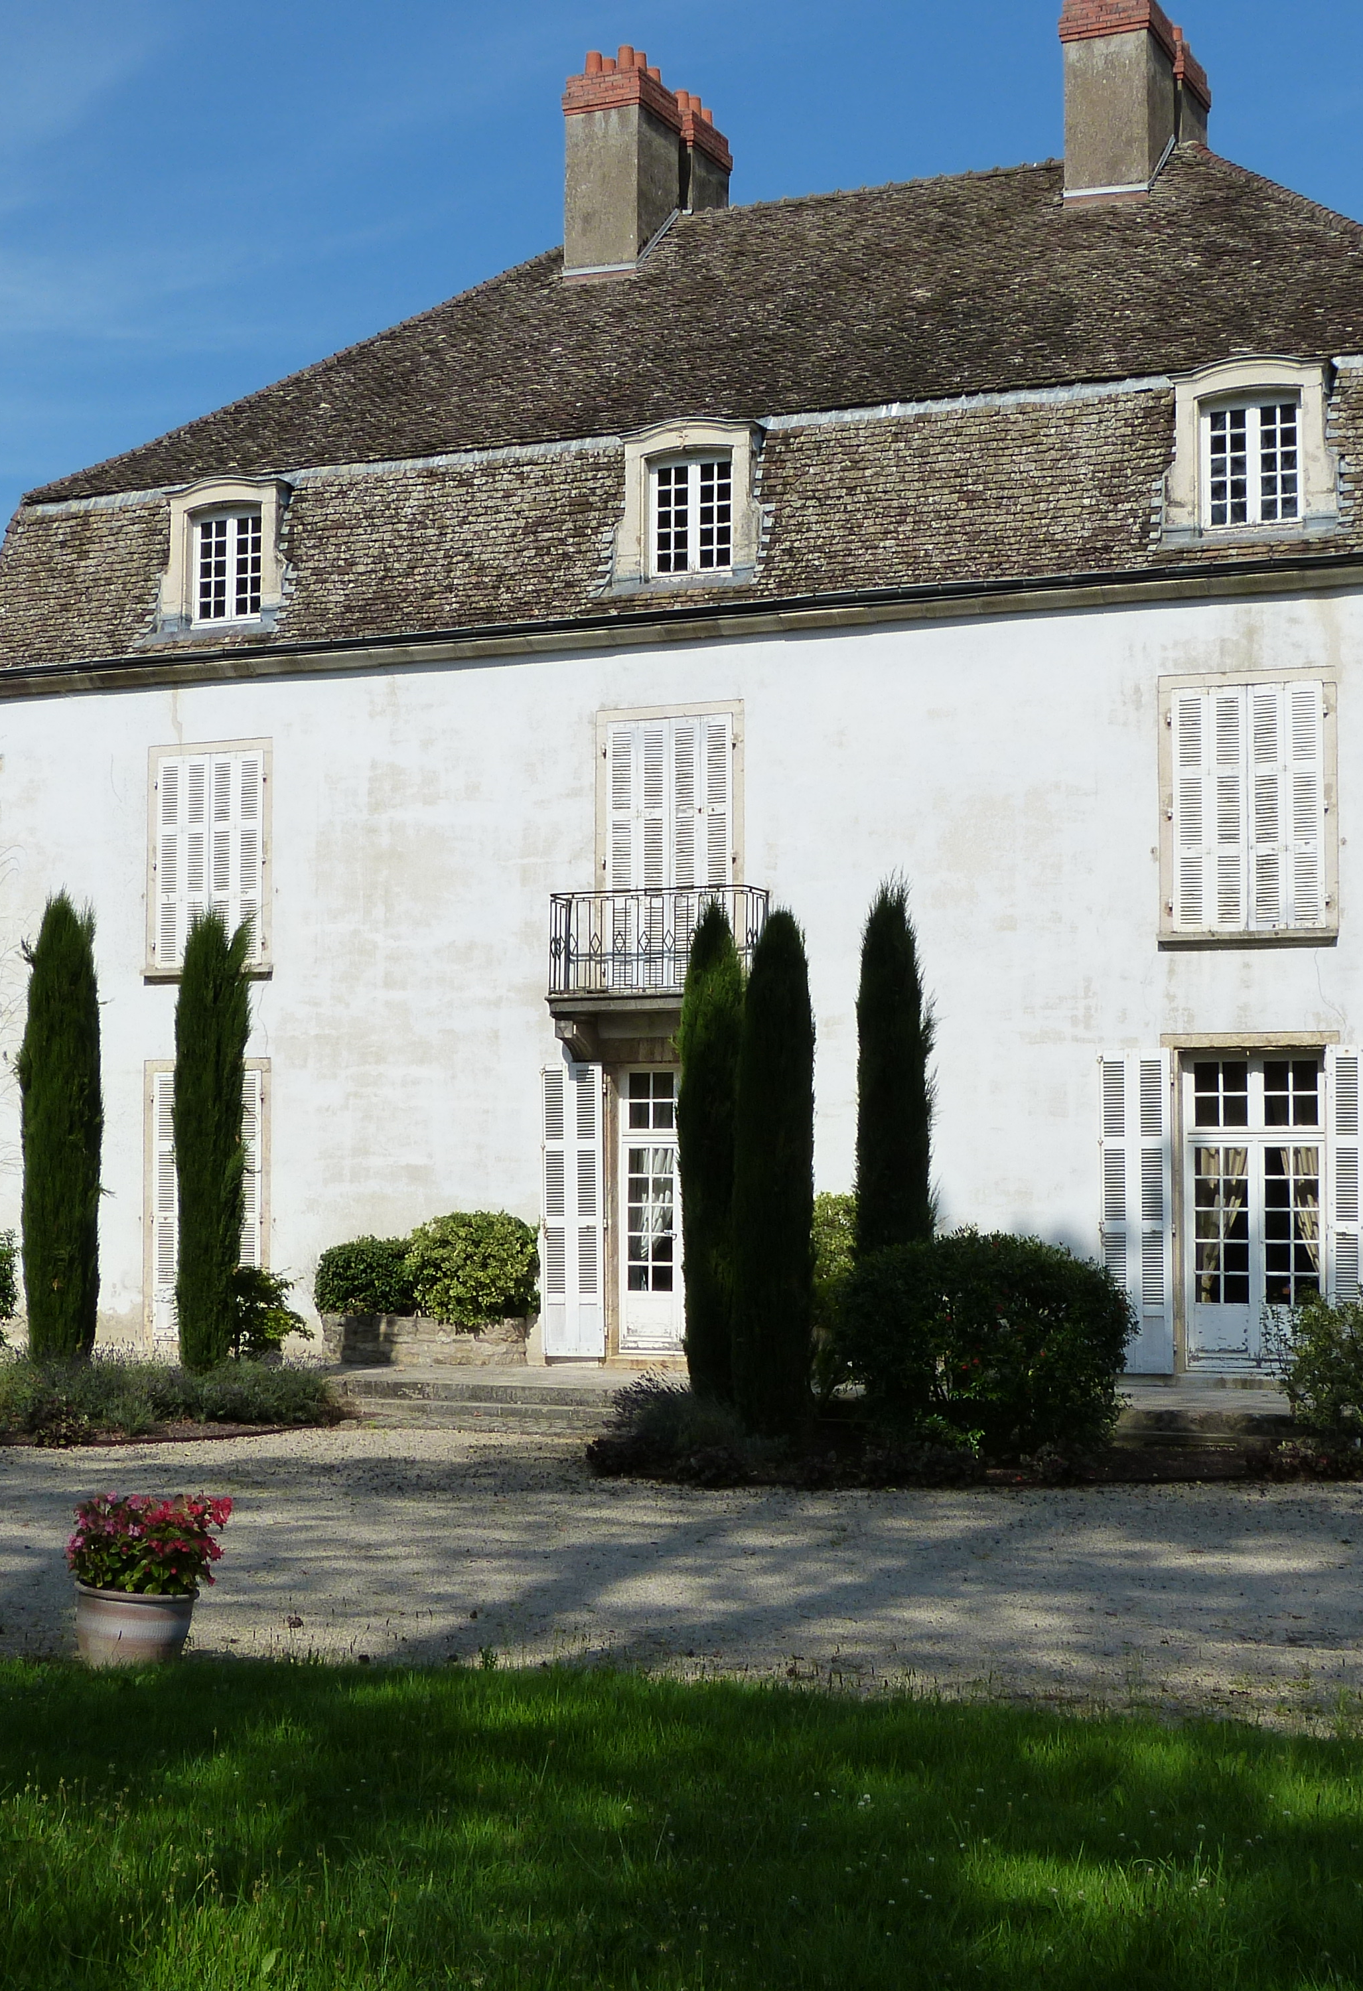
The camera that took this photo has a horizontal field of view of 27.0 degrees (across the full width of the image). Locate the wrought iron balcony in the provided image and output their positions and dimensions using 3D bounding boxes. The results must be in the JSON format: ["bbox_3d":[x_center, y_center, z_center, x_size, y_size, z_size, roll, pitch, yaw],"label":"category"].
[{"bbox_3d":[-0.223,-0.482,25.812,2.014,0.921,0.503,-2,-4,24],"label":"wrought iron balcony"}]

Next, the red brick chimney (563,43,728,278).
[{"bbox_3d":[-0.325,-9.402,33.340,0.978,2.763,2.913,-1,-4,24],"label":"red brick chimney"}]

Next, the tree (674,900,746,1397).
[{"bbox_3d":[0.261,1.387,23.009,0.593,4.246,0.593,0,-3,0],"label":"tree"}]

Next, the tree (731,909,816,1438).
[{"bbox_3d":[0.708,1.408,22.021,0.632,4.098,0.632,0,-3,0],"label":"tree"}]

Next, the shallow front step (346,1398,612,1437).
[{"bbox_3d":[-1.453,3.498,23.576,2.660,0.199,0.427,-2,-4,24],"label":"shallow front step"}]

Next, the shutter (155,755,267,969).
[{"bbox_3d":[-4.677,-1.340,28.098,1.226,2.099,0.062,-2,-4,24],"label":"shutter"}]

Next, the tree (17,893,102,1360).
[{"bbox_3d":[-5.481,1.283,25.080,0.715,4.344,0.679,-2,-4,24],"label":"tree"}]

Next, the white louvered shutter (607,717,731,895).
[{"bbox_3d":[-0.107,-1.310,26.066,1.264,2.479,0.050,-1,-4,24],"label":"white louvered shutter"}]

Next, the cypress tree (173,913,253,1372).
[{"bbox_3d":[-4.084,1.354,24.700,0.677,4.170,0.643,0,-4,0],"label":"cypress tree"}]

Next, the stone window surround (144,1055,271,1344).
[{"bbox_3d":[-4.677,2.062,27.844,1.472,2.850,0.162,-2,-4,24],"label":"stone window surround"}]

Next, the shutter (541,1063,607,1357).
[{"bbox_3d":[-1.021,1.992,26.211,0.602,2.696,0.045,-1,-4,24],"label":"shutter"}]

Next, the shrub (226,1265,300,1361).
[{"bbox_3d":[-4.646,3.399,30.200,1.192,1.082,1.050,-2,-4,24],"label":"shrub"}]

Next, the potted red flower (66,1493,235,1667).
[{"bbox_3d":[-2.096,2.321,11.200,0.663,0.704,0.600,-2,-4,24],"label":"potted red flower"}]

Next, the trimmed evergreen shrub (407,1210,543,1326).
[{"bbox_3d":[-2.141,2.808,29.000,1.378,1.187,1.150,-2,-4,24],"label":"trimmed evergreen shrub"}]

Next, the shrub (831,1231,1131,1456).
[{"bbox_3d":[2.450,2.849,23.200,2.442,1.848,2.200,-2,-4,24],"label":"shrub"}]

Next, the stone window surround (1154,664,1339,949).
[{"bbox_3d":[4.781,-1.568,23.957,1.531,2.370,0.200,-1,-4,24],"label":"stone window surround"}]

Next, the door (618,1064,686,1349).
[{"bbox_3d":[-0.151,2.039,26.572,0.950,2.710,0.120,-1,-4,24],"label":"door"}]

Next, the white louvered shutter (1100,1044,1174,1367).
[{"bbox_3d":[3.850,1.832,24.071,0.602,2.706,0.045,-1,-4,24],"label":"white louvered shutter"}]

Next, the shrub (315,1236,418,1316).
[{"bbox_3d":[-2.951,2.668,26.742,0.997,0.782,0.760,-2,-4,24],"label":"shrub"}]

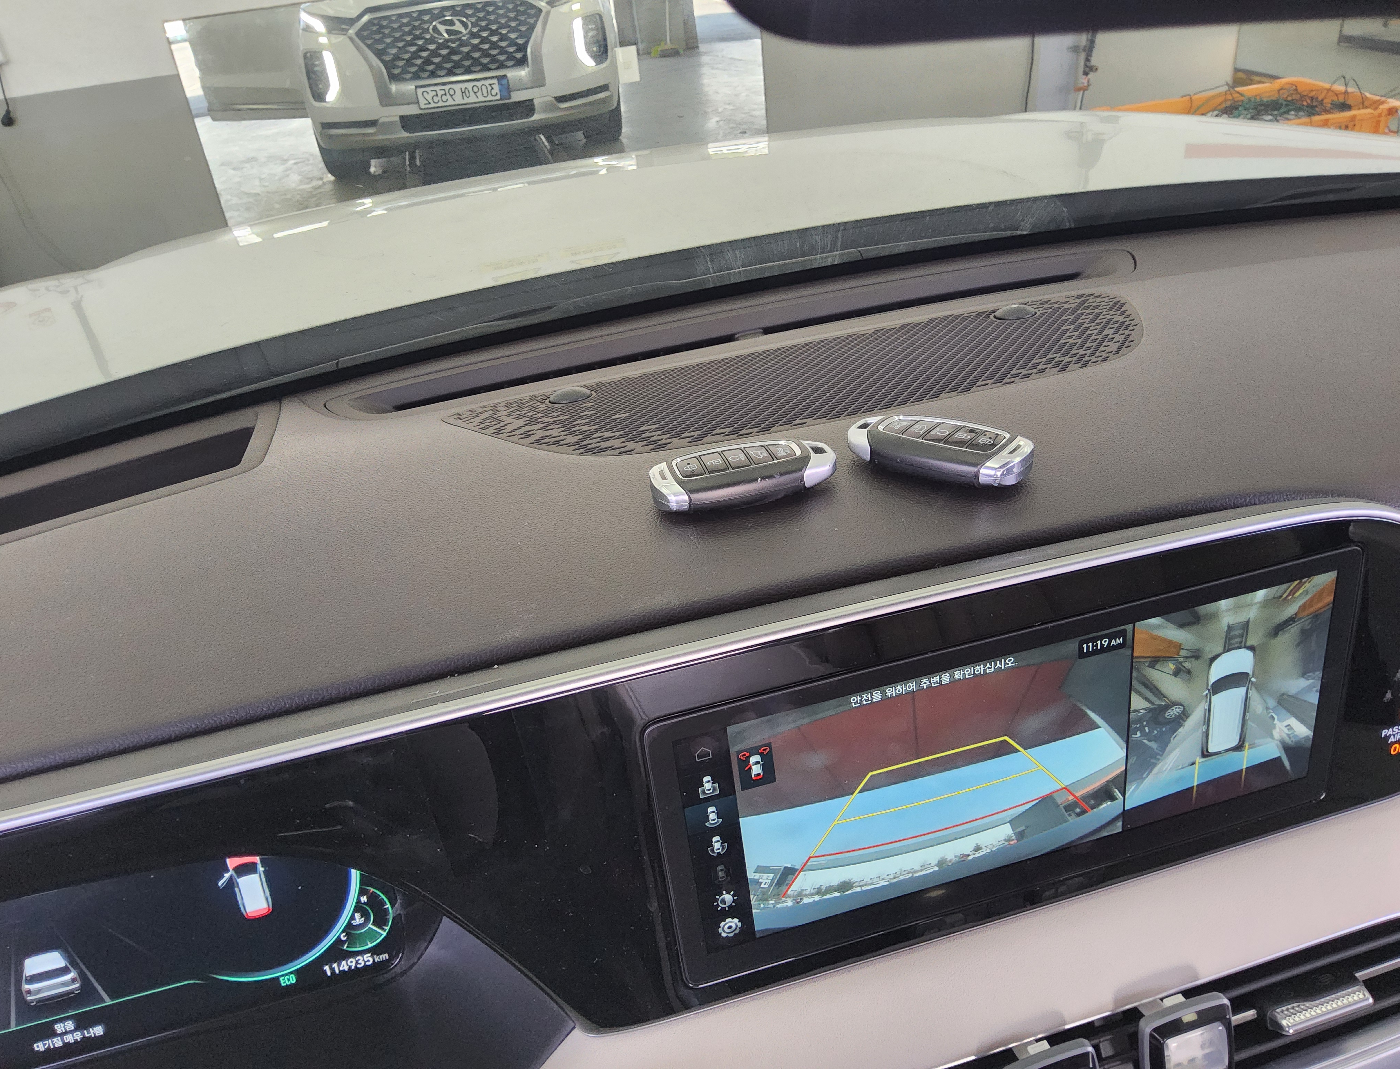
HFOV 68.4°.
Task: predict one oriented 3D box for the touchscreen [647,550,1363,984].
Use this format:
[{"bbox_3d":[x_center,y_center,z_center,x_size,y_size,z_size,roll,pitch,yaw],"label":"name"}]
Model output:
[{"bbox_3d":[0.114,0.080,0.371,0.263,0.118,0.018,-13,25,-10],"label":"touchscreen"}]

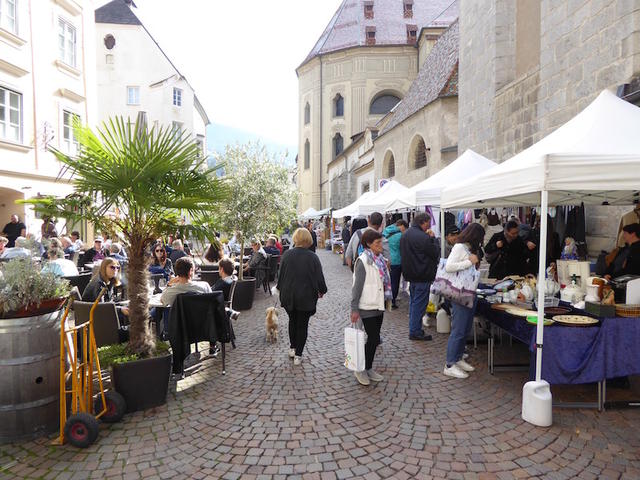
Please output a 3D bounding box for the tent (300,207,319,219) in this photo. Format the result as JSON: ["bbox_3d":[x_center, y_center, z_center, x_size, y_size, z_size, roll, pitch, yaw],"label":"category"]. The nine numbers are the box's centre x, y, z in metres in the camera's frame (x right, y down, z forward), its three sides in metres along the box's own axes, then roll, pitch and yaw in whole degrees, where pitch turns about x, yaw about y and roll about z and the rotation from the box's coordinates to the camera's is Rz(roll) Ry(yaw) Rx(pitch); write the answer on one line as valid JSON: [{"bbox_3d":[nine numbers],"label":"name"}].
[{"bbox_3d":[-0.813,-1.059,35.970,2.900,2.900,2.900,0,1,-6],"label":"tent"}]

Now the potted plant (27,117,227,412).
[{"bbox_3d":[-1.745,0.175,4.174,1.750,2.500,1.700,-1,2,-38],"label":"potted plant"}]

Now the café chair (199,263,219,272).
[{"bbox_3d":[-1.965,0.897,8.291,0.550,0.870,0.580,0,1,-6],"label":"café chair"}]

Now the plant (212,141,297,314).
[{"bbox_3d":[-1.280,-0.280,8.766,1.650,3.200,1.600,0,1,0],"label":"plant"}]

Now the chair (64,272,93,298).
[{"bbox_3d":[-3.534,0.936,6.541,0.580,0.870,0.550,1,2,44],"label":"chair"}]

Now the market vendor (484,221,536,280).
[{"bbox_3d":[2.558,0.549,6.183,0.720,1.660,0.460,0,1,12],"label":"market vendor"}]

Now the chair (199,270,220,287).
[{"bbox_3d":[-1.569,0.932,6.741,0.550,0.870,0.580,0,1,-3],"label":"chair"}]

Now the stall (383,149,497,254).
[{"bbox_3d":[2.938,-0.246,9.068,3.050,3.080,3.050,0,1,-3],"label":"stall"}]

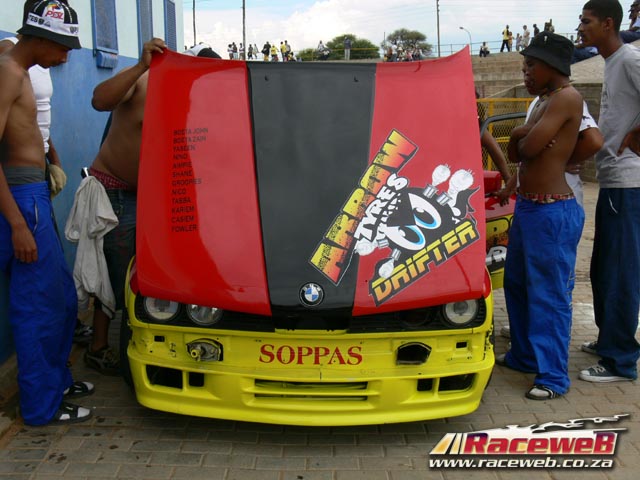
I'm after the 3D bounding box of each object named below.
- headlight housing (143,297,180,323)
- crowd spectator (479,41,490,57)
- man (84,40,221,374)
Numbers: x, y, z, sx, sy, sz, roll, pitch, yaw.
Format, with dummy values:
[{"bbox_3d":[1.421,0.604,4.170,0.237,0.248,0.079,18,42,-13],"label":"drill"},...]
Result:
[{"bbox_3d":[-0.659,0.273,3.080,0.150,0.150,0.100,0,11,0],"label":"headlight housing"},{"bbox_3d":[10.233,-11.850,46.000,0.550,1.000,0.600,2,11,6],"label":"crowd spectator"},{"bbox_3d":[-0.820,-0.140,3.620,0.580,1.620,0.550,7,13,31],"label":"man"}]

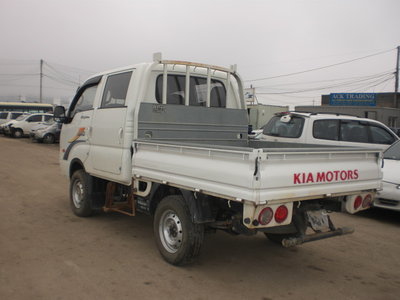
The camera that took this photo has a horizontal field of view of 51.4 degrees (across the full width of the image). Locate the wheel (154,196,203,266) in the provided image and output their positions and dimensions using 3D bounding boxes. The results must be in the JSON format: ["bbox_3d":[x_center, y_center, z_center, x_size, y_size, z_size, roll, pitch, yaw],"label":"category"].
[{"bbox_3d":[-0.221,0.811,4.272,0.200,0.670,0.670,0,3,-36],"label":"wheel"}]

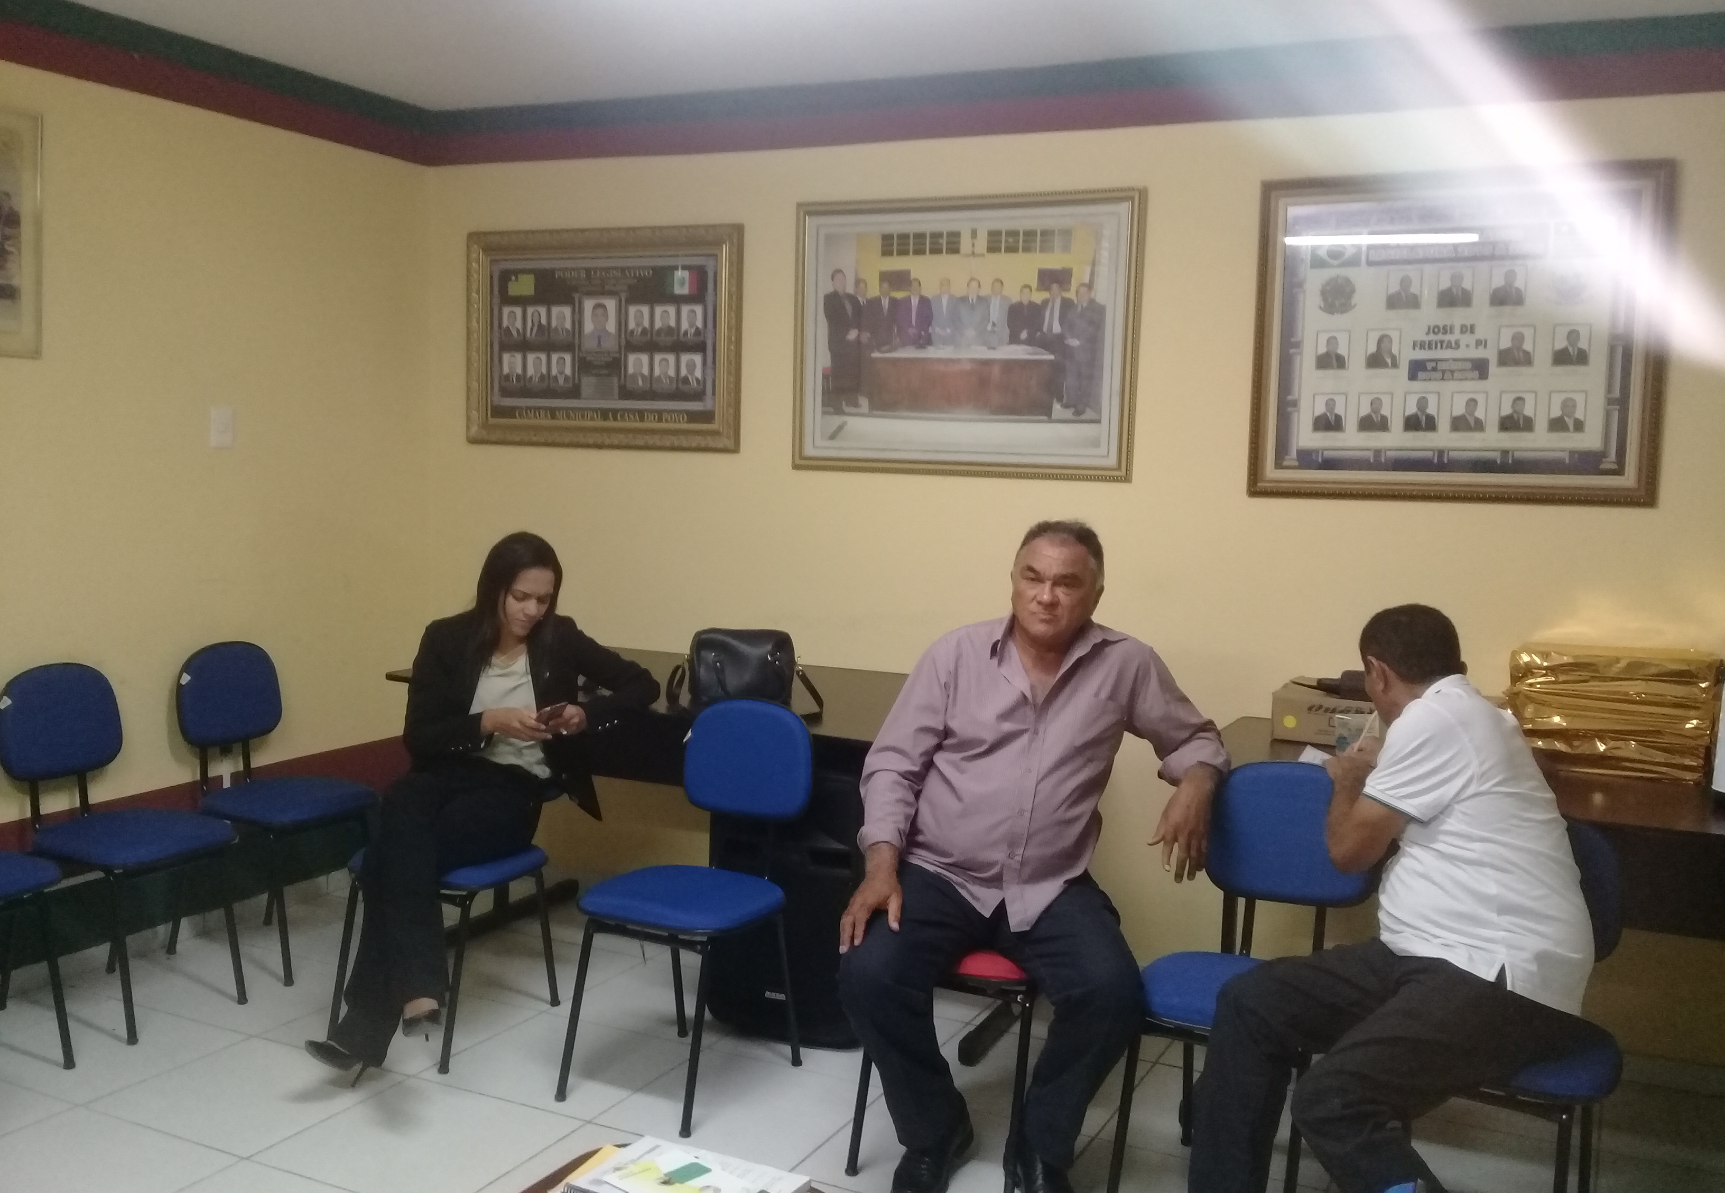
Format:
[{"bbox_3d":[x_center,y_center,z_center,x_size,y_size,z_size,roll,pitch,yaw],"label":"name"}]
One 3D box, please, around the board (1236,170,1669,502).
[{"bbox_3d":[1.336,-0.589,3.512,0.878,0.746,0.045,5,6,26],"label":"board"}]

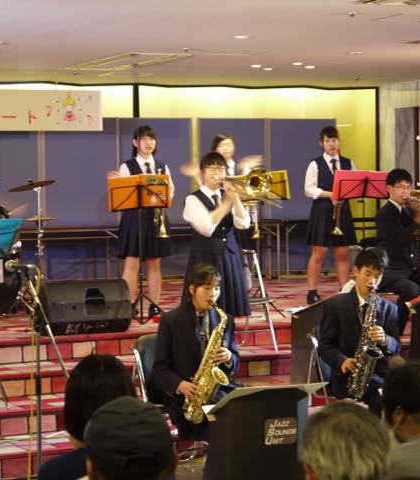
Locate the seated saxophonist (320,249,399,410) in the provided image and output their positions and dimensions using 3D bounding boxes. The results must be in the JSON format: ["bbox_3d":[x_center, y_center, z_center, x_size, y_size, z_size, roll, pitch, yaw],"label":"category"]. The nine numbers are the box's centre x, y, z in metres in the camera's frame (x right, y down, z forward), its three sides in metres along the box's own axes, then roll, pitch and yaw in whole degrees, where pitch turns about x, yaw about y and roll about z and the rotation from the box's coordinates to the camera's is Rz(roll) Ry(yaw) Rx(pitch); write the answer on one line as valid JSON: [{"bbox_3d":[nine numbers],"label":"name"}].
[{"bbox_3d":[1.003,0.718,9.280,0.500,1.310,0.700,-2,2,-30],"label":"seated saxophonist"}]

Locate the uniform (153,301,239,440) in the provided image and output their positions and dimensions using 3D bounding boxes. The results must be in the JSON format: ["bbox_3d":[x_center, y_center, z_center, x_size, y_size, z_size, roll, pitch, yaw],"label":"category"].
[{"bbox_3d":[-0.068,0.765,9.200,0.480,0.800,0.560,-2,2,-30],"label":"uniform"}]

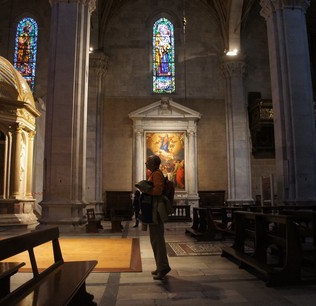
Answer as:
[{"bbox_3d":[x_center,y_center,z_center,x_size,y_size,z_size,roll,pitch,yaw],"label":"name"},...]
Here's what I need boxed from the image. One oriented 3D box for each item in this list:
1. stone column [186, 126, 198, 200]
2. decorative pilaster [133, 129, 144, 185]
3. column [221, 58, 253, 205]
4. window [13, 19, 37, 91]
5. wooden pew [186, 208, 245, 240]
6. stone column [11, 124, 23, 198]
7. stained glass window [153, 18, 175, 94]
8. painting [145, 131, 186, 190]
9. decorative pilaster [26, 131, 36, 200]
[{"bbox_3d":[2.078,0.552,20.623,0.620,4.302,0.600,0,-8,-4],"label":"stone column"},{"bbox_3d":[-1.094,0.577,20.390,0.620,4.193,0.600,0,-8,-4],"label":"decorative pilaster"},{"bbox_3d":[4.777,-1.338,21.157,1.650,9.073,0.850,0,-8,-4],"label":"column"},{"bbox_3d":[-8.223,-6.058,21.508,1.362,5.076,0.200,0,-8,-4],"label":"window"},{"bbox_3d":[1.490,2.140,10.660,0.930,0.870,2.301,0,-8,-4],"label":"wooden pew"},{"bbox_3d":[-5.830,0.315,14.281,0.390,3.112,0.390,0,-8,-4],"label":"stone column"},{"bbox_3d":[0.394,-6.268,22.161,1.433,5.121,0.200,0,-8,-4],"label":"stained glass window"},{"bbox_3d":[0.418,0.490,21.085,2.419,3.600,0.100,0,-8,-4],"label":"painting"},{"bbox_3d":[-5.314,0.463,14.459,0.280,2.867,0.280,0,-8,-4],"label":"decorative pilaster"}]

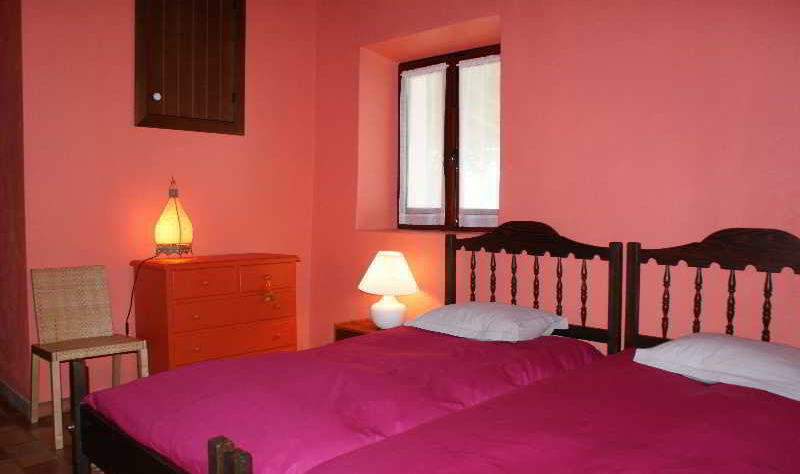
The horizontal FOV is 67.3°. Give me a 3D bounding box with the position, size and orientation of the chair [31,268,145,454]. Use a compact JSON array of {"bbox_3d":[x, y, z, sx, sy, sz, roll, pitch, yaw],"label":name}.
[{"bbox_3d":[-1.564,0.561,3.014,0.480,0.785,0.430,3,3,44],"label":"chair"}]

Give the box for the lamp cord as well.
[{"bbox_3d":[-1.437,0.377,3.309,0.100,0.470,0.200,3,3,44],"label":"lamp cord"}]

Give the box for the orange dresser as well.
[{"bbox_3d":[-1.074,0.536,3.582,0.440,0.800,0.865,3,3,44],"label":"orange dresser"}]

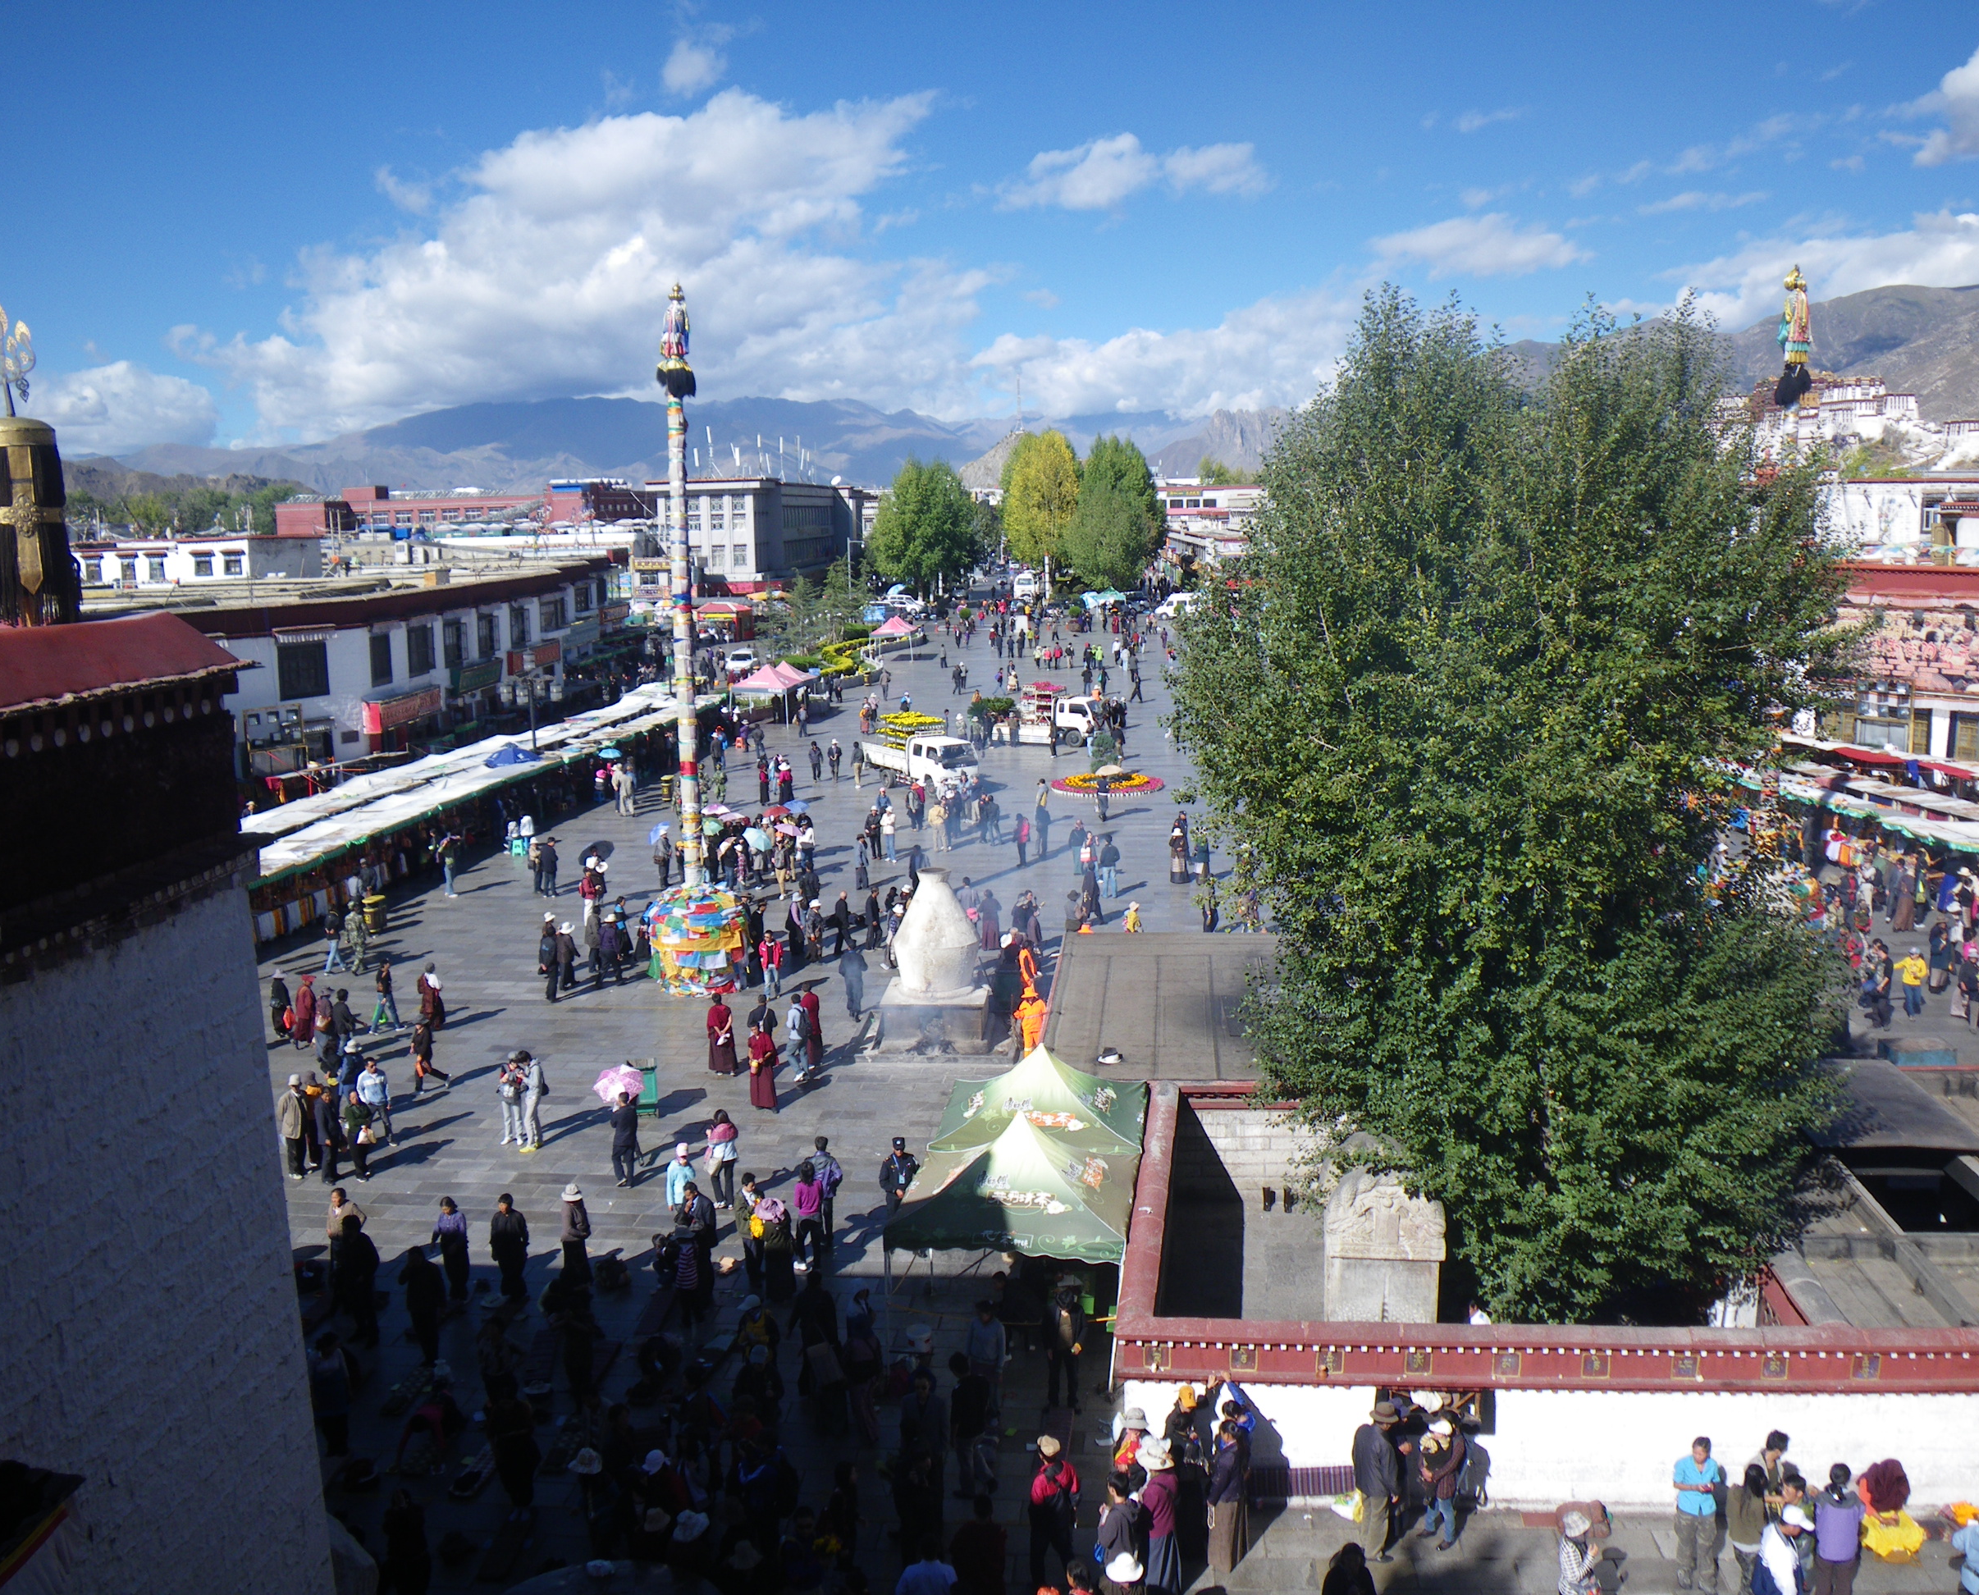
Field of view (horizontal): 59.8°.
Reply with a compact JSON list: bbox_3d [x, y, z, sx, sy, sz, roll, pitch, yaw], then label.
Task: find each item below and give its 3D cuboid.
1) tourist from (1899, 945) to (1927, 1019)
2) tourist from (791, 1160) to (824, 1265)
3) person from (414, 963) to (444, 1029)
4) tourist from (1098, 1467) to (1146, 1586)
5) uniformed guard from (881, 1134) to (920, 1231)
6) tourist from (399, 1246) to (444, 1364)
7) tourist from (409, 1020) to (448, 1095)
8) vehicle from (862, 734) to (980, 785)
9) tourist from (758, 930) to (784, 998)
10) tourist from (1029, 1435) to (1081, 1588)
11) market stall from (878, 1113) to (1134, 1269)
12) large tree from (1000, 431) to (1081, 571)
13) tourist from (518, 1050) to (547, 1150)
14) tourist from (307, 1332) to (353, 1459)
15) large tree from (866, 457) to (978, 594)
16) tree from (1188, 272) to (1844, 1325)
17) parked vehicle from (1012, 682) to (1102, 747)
[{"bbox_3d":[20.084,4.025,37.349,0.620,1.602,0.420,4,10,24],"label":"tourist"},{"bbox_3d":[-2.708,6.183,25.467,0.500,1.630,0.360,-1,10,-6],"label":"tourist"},{"bbox_3d":[-12.619,4.458,38.773,0.580,1.546,0.500,9,13,44],"label":"person"},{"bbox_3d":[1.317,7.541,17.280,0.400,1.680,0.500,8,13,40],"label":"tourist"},{"bbox_3d":[-1.354,6.008,26.234,0.560,1.760,0.340,-1,10,-3],"label":"uniformed guard"},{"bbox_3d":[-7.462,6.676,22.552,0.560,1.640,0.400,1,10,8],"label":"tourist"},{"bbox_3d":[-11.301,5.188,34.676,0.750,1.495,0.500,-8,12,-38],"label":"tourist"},{"bbox_3d":[-2.720,-1.401,68.138,1.900,2.200,6.100,-7,12,-34],"label":"vehicle"},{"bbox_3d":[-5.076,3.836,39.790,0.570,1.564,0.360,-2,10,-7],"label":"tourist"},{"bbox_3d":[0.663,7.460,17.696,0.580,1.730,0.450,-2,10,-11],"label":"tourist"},{"bbox_3d":[0.405,5.771,22.831,2.974,3.339,2.918,1,10,7],"label":"market stall"},{"bbox_3d":[5.844,-32.289,198.396,9.200,19.200,9.000,0,10,0],"label":"large tree"},{"bbox_3d":[-8.118,5.337,30.338,0.450,1.775,0.500,-6,11,-30],"label":"tourist"},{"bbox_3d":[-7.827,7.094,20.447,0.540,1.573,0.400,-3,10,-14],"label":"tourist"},{"bbox_3d":[-7.518,-30.021,194.036,12.447,16.298,12.447,0,10,0],"label":"large tree"},{"bbox_3d":[6.750,0.464,22.804,8.400,13.800,8.300,0,10,0],"label":"tree"},{"bbox_3d":[2.766,-3.937,82.222,5.300,2.750,2.000,2,10,17],"label":"parked vehicle"}]

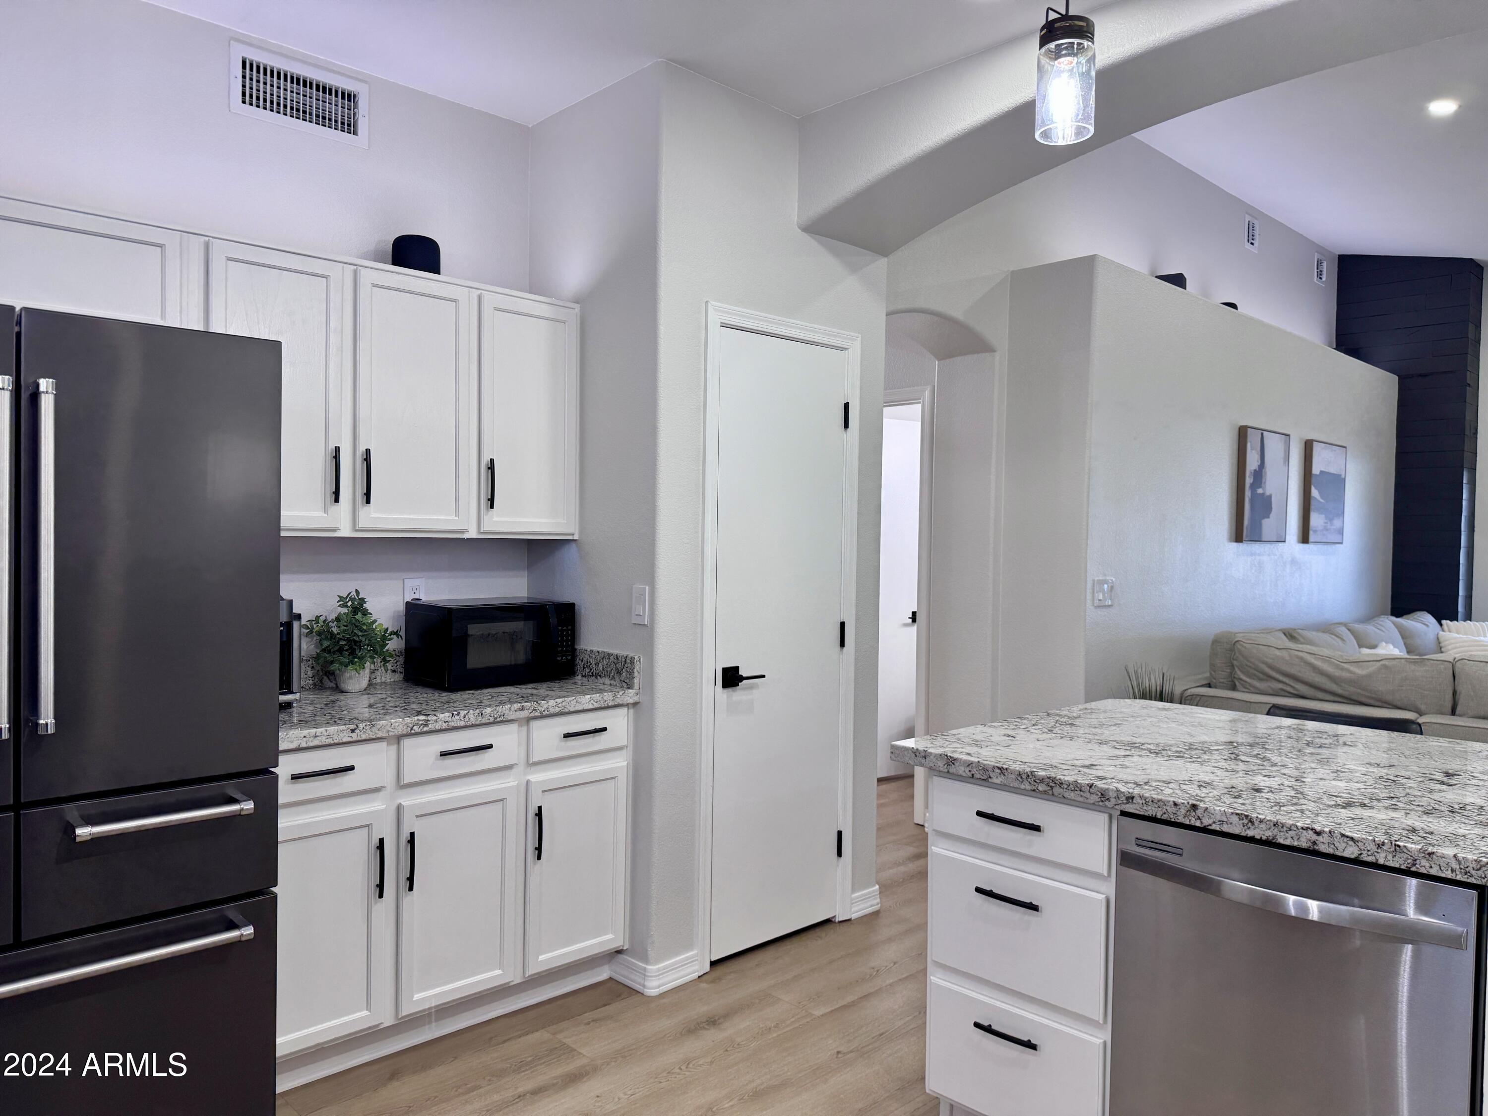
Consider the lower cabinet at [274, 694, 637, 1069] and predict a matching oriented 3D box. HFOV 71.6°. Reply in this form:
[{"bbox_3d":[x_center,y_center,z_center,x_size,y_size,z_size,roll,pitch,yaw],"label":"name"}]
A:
[{"bbox_3d":[-0.978,0.877,3.015,1.140,0.872,0.610,-1,2,-44],"label":"lower cabinet"}]

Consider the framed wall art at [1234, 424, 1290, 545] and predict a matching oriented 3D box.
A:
[{"bbox_3d":[2.940,-0.403,5.839,0.638,0.635,0.040,0,1,-44],"label":"framed wall art"}]

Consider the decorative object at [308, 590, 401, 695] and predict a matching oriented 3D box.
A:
[{"bbox_3d":[-1.166,0.248,3.051,0.250,0.305,0.230,0,1,-44],"label":"decorative object"}]

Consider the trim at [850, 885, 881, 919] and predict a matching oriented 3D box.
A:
[{"bbox_3d":[0.460,1.277,3.825,0.170,0.086,0.022,0,1,-44],"label":"trim"}]

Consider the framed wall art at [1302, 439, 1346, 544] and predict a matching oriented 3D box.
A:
[{"bbox_3d":[3.684,-0.407,6.546,0.635,0.637,0.040,0,1,-44],"label":"framed wall art"}]

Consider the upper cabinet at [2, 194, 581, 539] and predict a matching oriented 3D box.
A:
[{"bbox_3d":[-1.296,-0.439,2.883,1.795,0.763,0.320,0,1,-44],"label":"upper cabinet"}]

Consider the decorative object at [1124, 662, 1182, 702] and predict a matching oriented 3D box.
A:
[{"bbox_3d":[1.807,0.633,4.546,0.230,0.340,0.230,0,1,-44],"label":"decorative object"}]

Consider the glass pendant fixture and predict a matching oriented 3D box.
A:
[{"bbox_3d":[0.609,-0.915,1.955,0.112,0.240,0.112,0,1,-44],"label":"glass pendant fixture"}]

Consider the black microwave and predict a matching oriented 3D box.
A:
[{"bbox_3d":[-0.807,0.273,3.330,0.445,0.254,0.320,0,1,-44],"label":"black microwave"}]

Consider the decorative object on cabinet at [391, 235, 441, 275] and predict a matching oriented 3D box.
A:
[{"bbox_3d":[-0.999,-0.901,3.133,0.145,0.168,0.145,0,1,-44],"label":"decorative object on cabinet"}]

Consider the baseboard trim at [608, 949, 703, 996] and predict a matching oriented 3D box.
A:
[{"bbox_3d":[-0.273,1.278,3.258,0.215,0.084,0.210,0,1,-44],"label":"baseboard trim"}]

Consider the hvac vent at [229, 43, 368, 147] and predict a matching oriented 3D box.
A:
[{"bbox_3d":[-1.308,-1.367,3.055,0.402,0.202,0.020,0,1,-44],"label":"hvac vent"}]

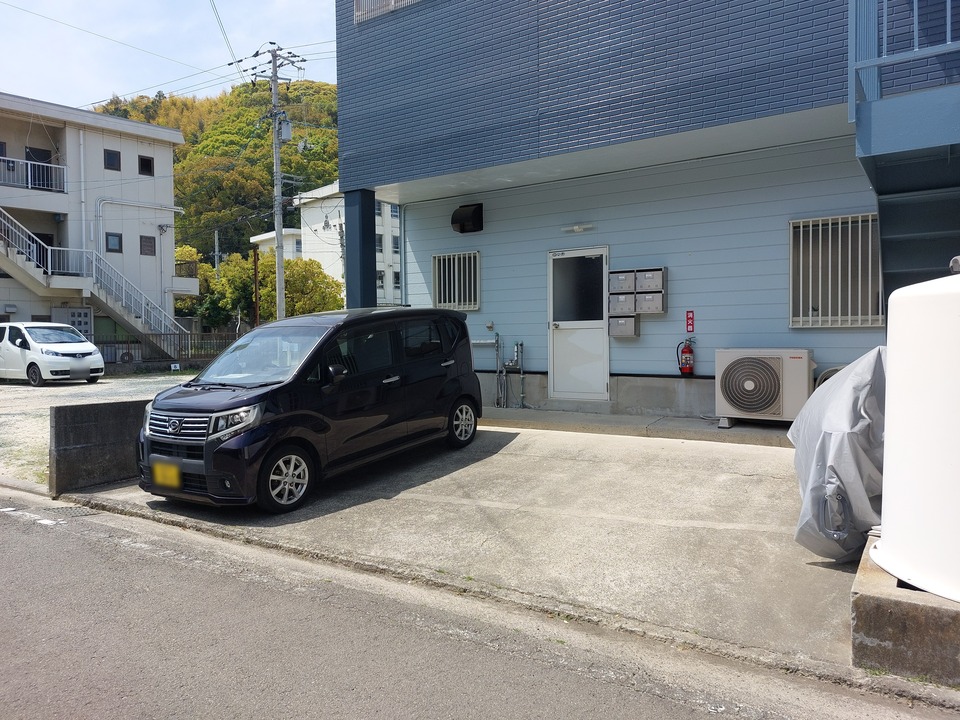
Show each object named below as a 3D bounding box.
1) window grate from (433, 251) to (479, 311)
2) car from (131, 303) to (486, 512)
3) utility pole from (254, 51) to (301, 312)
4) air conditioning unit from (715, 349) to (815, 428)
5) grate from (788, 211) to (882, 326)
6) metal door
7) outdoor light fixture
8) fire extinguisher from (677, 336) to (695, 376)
[{"bbox_3d":[-0.337,-1.109,9.479,0.767,0.782,0.100,1,1,34],"label":"window grate"},{"bbox_3d":[-1.510,0.293,6.581,1.475,1.630,3.395,0,6,34],"label":"car"},{"bbox_3d":[-8.326,-6.293,27.896,2.100,13.500,1.300,-1,1,-17],"label":"utility pole"},{"bbox_3d":[2.819,0.294,6.607,0.841,0.784,0.330,1,1,34],"label":"air conditioning unit"},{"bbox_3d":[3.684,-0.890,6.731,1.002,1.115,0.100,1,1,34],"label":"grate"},{"bbox_3d":[1.264,-0.450,8.496,0.840,1.912,0.080,1,1,34],"label":"metal door"},{"bbox_3d":[1.244,-1.646,8.377,0.442,0.064,0.090,1,1,34],"label":"outdoor light fixture"},{"bbox_3d":[2.353,-0.038,7.591,0.200,0.450,0.150,1,1,34],"label":"fire extinguisher"}]

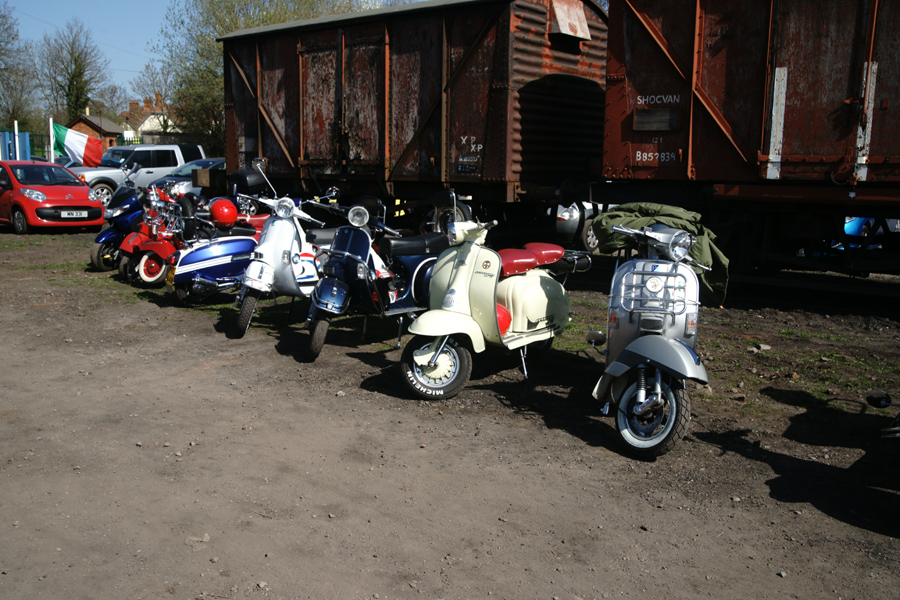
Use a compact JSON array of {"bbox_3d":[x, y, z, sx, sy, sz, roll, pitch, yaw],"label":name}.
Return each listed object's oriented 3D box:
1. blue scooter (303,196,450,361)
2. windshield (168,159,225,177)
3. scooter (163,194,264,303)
[{"bbox_3d":[-0.526,-0.191,5.760,0.710,1.110,1.840,9,12,39],"label":"blue scooter"},{"bbox_3d":[-5.281,-2.739,15.500,1.350,0.420,0.600,9,12,39],"label":"windshield"},{"bbox_3d":[-2.013,-0.512,7.633,1.830,1.070,0.700,-6,12,-36],"label":"scooter"}]

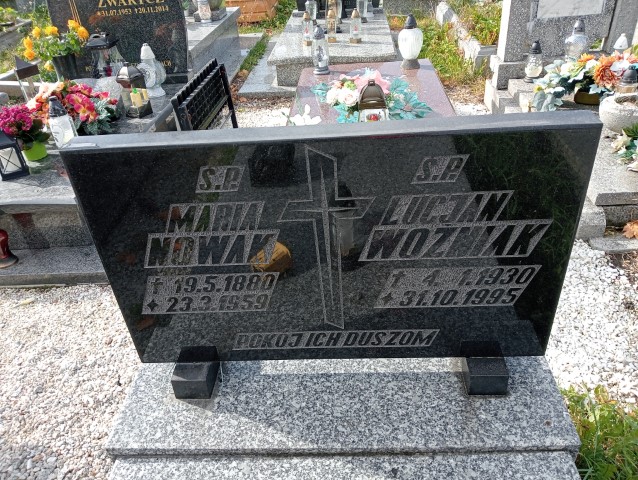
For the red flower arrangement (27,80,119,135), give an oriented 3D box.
[{"bbox_3d":[-1.432,-0.767,2.973,0.520,0.260,0.360,-2,34,5],"label":"red flower arrangement"}]

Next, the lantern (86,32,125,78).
[{"bbox_3d":[-1.327,-1.105,3.269,0.190,0.355,0.190,12,38,23],"label":"lantern"}]

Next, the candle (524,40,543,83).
[{"bbox_3d":[1.286,-1.074,3.083,0.108,0.232,0.108,-2,34,5],"label":"candle"}]

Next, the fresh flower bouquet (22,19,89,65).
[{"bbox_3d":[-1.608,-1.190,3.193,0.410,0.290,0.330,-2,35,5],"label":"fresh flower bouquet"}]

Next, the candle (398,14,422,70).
[{"bbox_3d":[0.620,-1.345,3.489,0.168,0.340,0.168,-2,34,5],"label":"candle"}]

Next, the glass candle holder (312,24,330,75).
[{"bbox_3d":[0.012,-1.252,3.393,0.113,0.297,0.113,-2,35,5],"label":"glass candle holder"}]

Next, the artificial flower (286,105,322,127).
[{"bbox_3d":[-0.076,-0.615,2.592,0.180,0.110,0.160,-2,35,5],"label":"artificial flower"}]

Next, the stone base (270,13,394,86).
[{"bbox_3d":[0.149,-1.735,4.594,0.966,0.210,1.620,-2,35,5],"label":"stone base"}]

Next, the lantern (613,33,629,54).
[{"bbox_3d":[1.714,-1.064,2.970,0.130,0.280,0.130,-2,34,5],"label":"lantern"}]

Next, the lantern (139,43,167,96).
[{"bbox_3d":[-1.111,-1.115,3.385,0.165,0.325,0.145,0,34,7],"label":"lantern"}]

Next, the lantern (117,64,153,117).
[{"bbox_3d":[-1.103,-0.899,3.090,0.140,0.300,0.140,17,40,29],"label":"lantern"}]

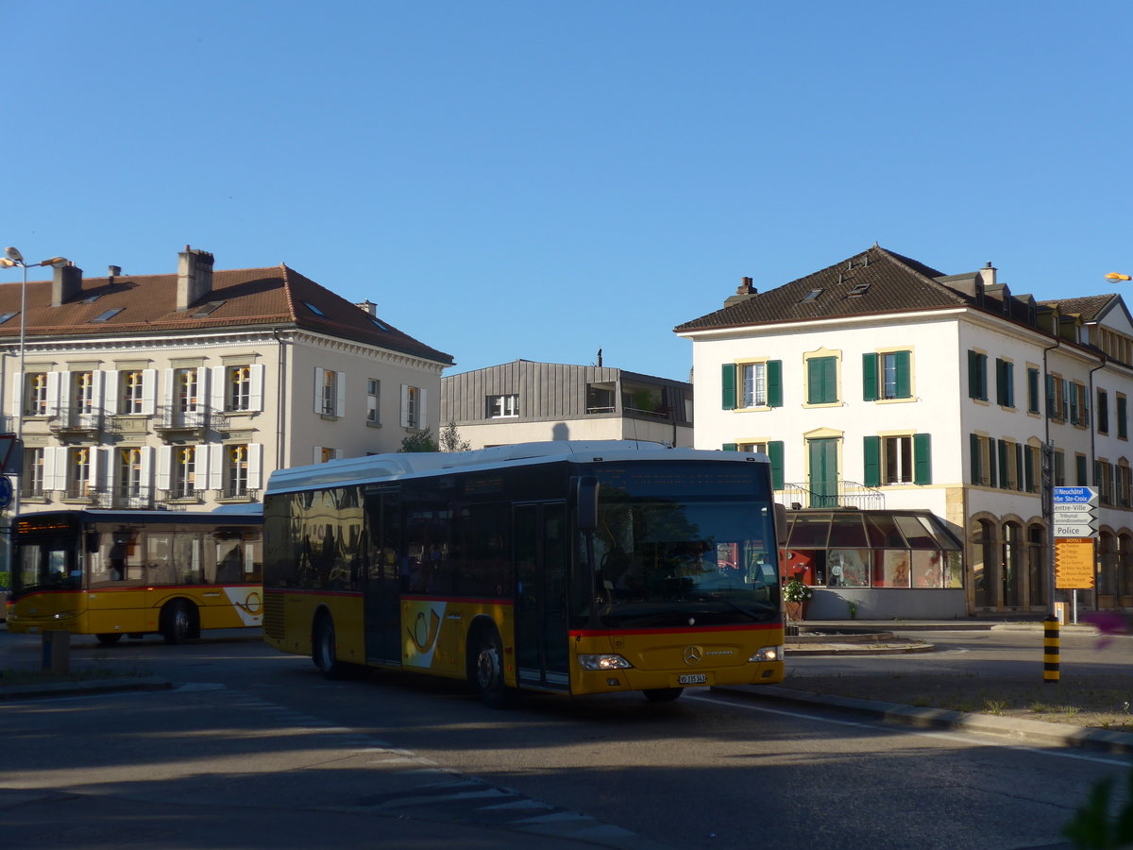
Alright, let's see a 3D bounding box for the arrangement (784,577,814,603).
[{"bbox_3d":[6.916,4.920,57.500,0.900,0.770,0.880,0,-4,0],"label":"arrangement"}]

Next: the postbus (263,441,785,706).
[{"bbox_3d":[-1.160,1.880,25.245,2.550,3.080,11.950,1,-4,-25],"label":"postbus"}]

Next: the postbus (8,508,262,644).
[{"bbox_3d":[-6.984,3.273,43.527,2.550,3.020,12.000,-4,-5,38],"label":"postbus"}]

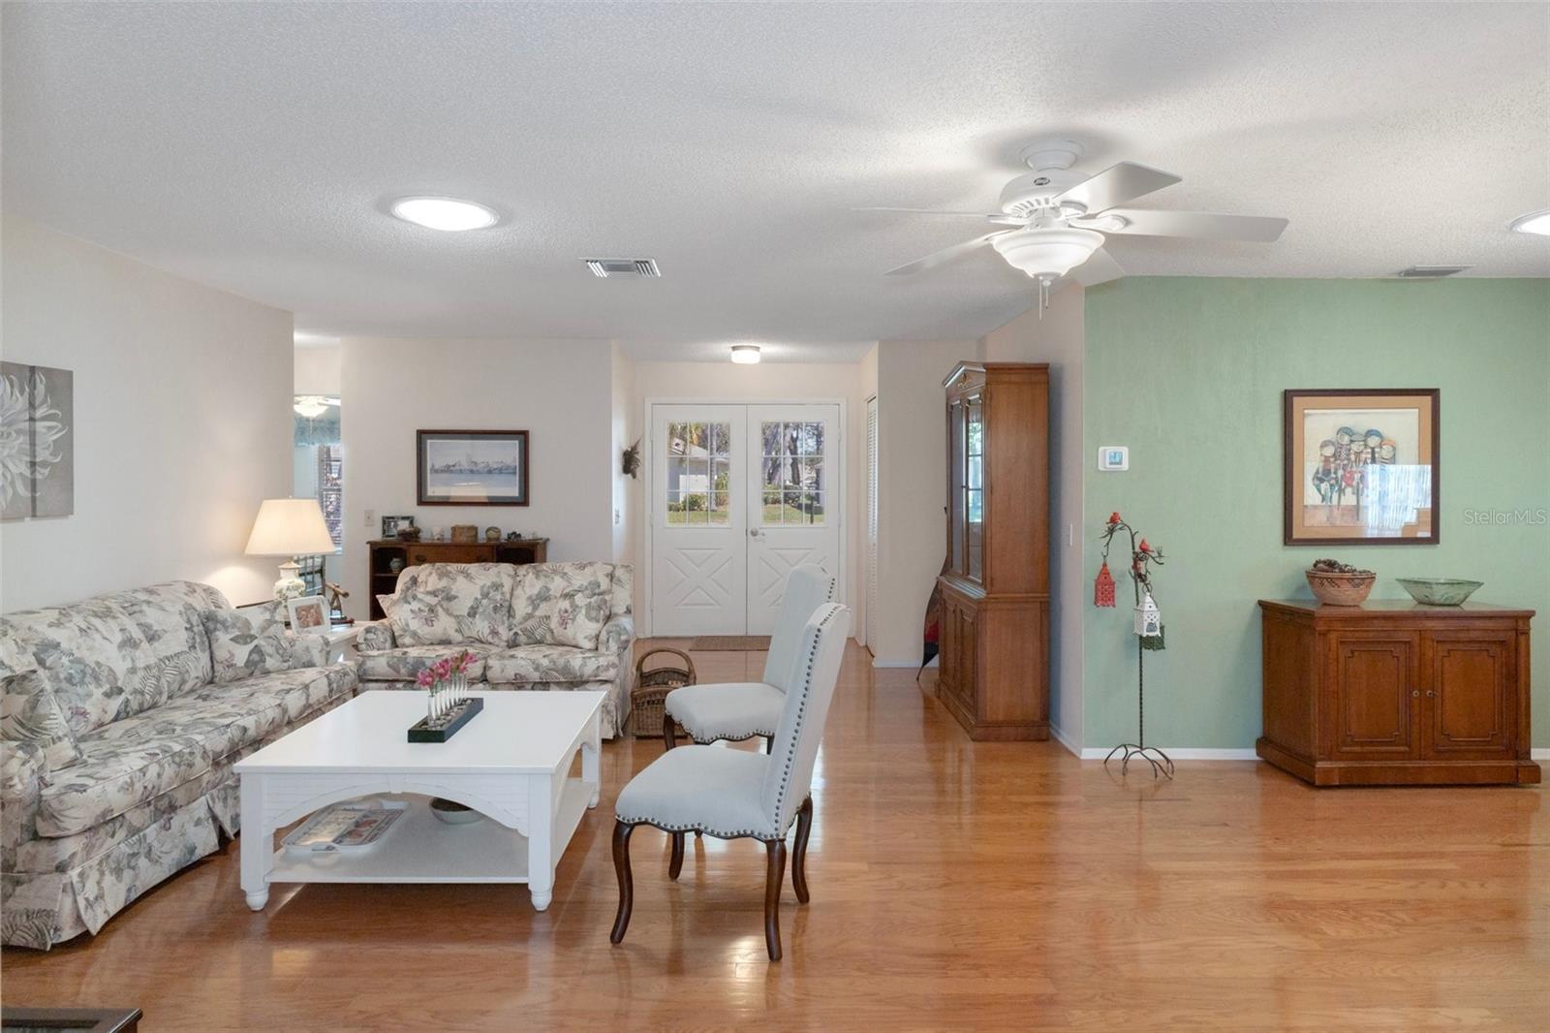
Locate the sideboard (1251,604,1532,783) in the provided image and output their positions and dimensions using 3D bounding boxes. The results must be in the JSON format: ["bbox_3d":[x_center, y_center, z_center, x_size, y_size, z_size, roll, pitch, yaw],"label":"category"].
[{"bbox_3d":[2.943,0.815,4.290,1.010,0.775,0.440,0,2,-1],"label":"sideboard"}]

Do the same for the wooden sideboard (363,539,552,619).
[{"bbox_3d":[-2.190,0.646,6.300,1.160,0.950,0.340,0,2,-1],"label":"wooden sideboard"}]

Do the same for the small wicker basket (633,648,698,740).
[{"bbox_3d":[-0.613,0.959,5.000,0.360,0.450,0.340,0,2,-1],"label":"small wicker basket"}]

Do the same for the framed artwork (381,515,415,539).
[{"bbox_3d":[-2.658,0.073,6.380,0.230,0.165,0.050,0,2,-1],"label":"framed artwork"}]

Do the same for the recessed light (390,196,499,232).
[{"bbox_3d":[-1.257,-1.128,3.440,0.420,0.045,0.420,0,2,0],"label":"recessed light"}]

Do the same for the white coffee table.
[{"bbox_3d":[-1.260,1.043,3.475,1.050,0.495,1.030,0,2,-1],"label":"white coffee table"}]

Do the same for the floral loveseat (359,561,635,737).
[{"bbox_3d":[-1.595,0.745,5.380,1.480,0.900,0.880,0,2,0],"label":"floral loveseat"}]

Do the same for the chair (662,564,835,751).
[{"bbox_3d":[-0.110,0.743,3.930,0.650,1.050,0.510,-1,2,-22],"label":"chair"}]

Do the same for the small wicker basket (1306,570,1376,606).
[{"bbox_3d":[2.700,0.346,4.310,0.335,0.160,0.335,0,2,0],"label":"small wicker basket"}]

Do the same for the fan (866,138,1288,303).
[{"bbox_3d":[0.845,-0.878,2.740,1.310,0.460,1.290,0,2,0],"label":"fan"}]

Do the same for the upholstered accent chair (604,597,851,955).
[{"bbox_3d":[-0.126,0.792,2.943,0.650,1.050,0.510,1,2,16],"label":"upholstered accent chair"}]

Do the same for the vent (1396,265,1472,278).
[{"bbox_3d":[3.140,-1.166,4.310,0.290,0.030,0.210,0,2,-1],"label":"vent"}]

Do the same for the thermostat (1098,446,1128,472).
[{"bbox_3d":[1.674,-0.284,4.460,0.148,0.120,0.030,0,2,-1],"label":"thermostat"}]

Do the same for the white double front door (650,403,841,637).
[{"bbox_3d":[-0.260,0.027,7.930,1.660,2.040,0.050,0,2,-1],"label":"white double front door"}]

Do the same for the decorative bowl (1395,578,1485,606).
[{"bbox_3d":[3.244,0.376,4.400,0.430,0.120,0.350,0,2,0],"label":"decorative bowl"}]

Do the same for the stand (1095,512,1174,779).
[{"bbox_3d":[1.763,0.613,4.430,0.390,1.260,0.300,0,2,0],"label":"stand"}]

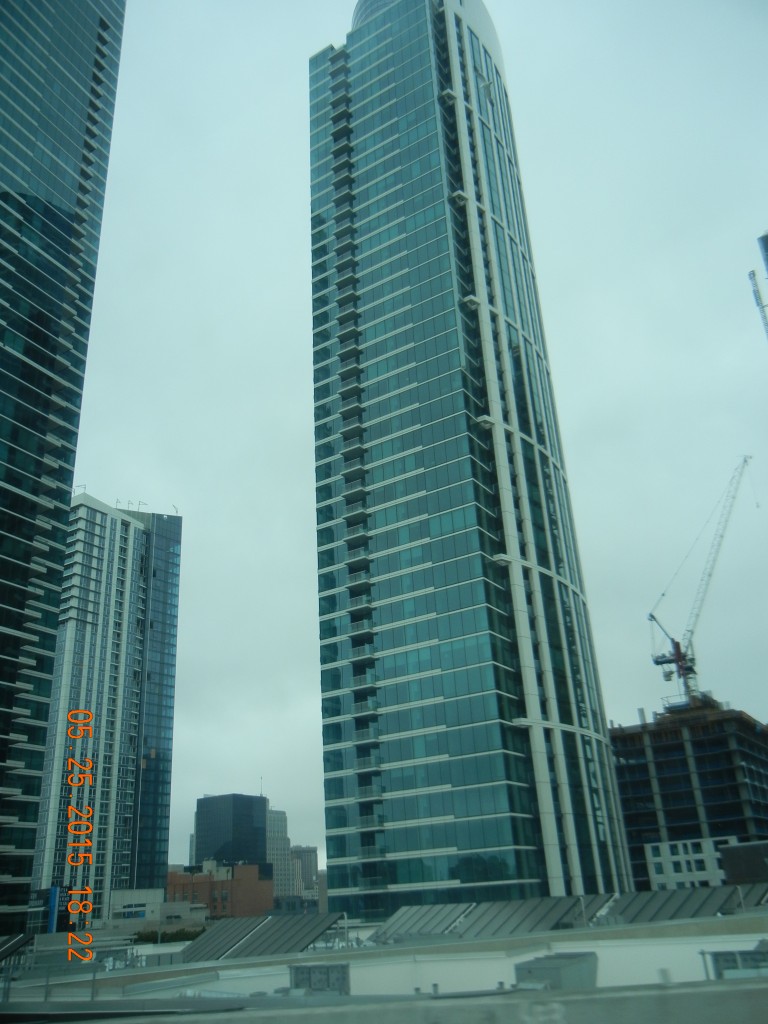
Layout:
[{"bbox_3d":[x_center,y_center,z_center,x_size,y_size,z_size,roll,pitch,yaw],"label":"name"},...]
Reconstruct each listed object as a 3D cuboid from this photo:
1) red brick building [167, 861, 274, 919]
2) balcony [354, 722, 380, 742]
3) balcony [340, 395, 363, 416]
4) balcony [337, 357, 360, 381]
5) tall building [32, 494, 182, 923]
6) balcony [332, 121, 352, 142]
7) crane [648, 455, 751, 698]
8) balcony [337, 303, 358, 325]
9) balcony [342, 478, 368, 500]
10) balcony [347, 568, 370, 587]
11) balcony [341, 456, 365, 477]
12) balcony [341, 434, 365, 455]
[{"bbox_3d":[-49.698,118.496,267.595,28.000,21.000,20.000,-17,-28,28],"label":"red brick building"},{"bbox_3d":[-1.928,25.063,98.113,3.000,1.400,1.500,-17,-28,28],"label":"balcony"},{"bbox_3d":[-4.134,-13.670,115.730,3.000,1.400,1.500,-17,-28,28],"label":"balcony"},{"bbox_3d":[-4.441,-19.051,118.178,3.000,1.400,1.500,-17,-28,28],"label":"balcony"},{"bbox_3d":[-79.259,54.582,240.674,26.000,118.000,37.000,-17,-28,28],"label":"tall building"},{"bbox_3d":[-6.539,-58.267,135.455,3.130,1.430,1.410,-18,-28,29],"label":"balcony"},{"bbox_3d":[69.175,13.630,191.745,28.400,51.000,4.000,-14,-27,23],"label":"crane"},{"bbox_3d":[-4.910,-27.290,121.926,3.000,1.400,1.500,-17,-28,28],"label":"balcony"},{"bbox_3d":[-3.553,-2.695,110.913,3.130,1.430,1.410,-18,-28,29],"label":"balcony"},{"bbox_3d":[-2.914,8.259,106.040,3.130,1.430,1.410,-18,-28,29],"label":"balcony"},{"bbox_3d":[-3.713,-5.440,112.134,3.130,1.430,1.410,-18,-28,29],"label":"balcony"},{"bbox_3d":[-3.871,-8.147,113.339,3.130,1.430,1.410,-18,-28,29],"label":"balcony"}]

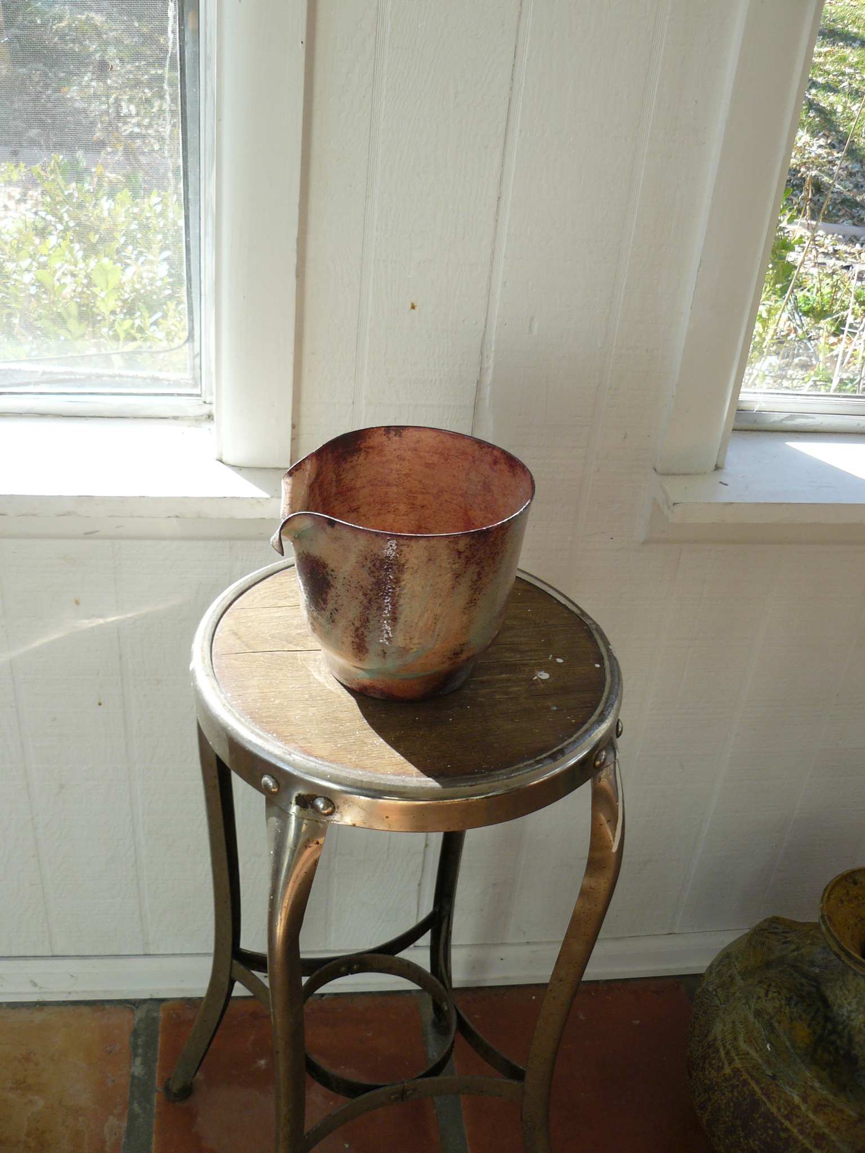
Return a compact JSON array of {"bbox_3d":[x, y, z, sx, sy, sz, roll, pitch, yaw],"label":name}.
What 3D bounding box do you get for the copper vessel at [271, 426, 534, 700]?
[{"bbox_3d":[-0.027,-0.003,0.807,0.175,0.142,0.152,-7,34,-19],"label":"copper vessel"}]

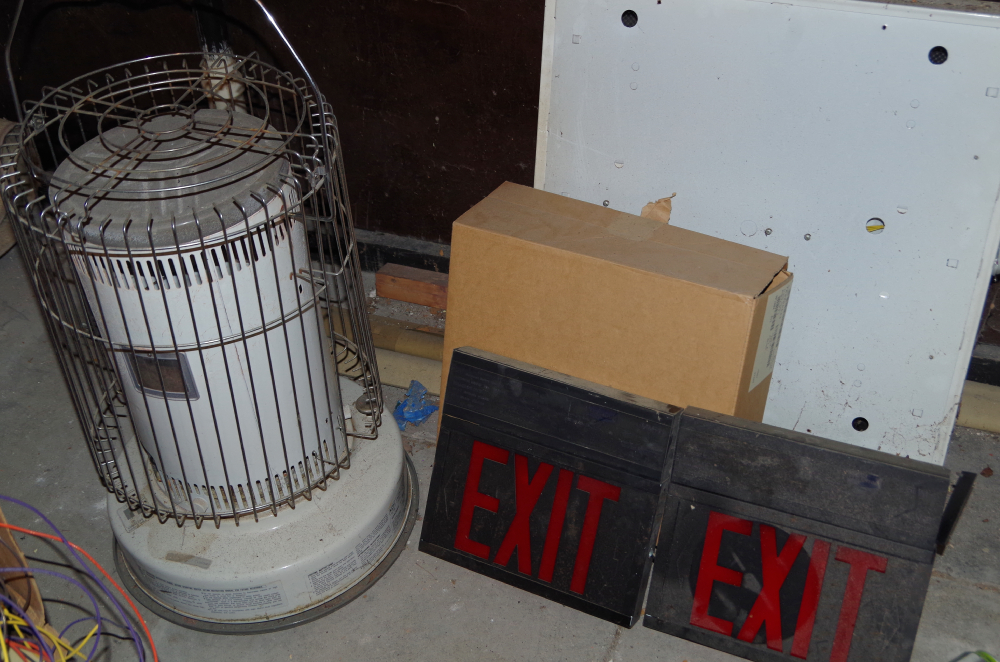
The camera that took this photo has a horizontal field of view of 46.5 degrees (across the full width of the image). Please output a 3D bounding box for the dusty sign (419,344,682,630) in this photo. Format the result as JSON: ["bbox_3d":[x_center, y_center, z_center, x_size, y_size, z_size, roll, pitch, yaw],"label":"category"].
[{"bbox_3d":[0.059,0.196,1.498,0.301,0.282,0.043,16,15,22],"label":"dusty sign"}]

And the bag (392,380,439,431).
[{"bbox_3d":[-0.133,0.114,1.796,0.080,0.036,0.100,-3,39,0],"label":"bag"}]

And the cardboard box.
[{"bbox_3d":[0.137,0.055,1.553,0.396,0.382,0.158,16,28,22],"label":"cardboard box"}]

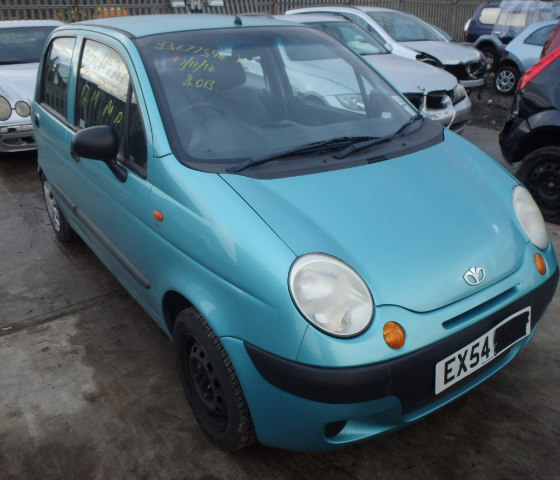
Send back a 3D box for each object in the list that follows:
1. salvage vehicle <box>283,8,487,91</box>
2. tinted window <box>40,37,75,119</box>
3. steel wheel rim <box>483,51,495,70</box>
[{"bbox_3d":[1.564,-3.271,9.154,1.770,1.490,4.250,-21,31,-38],"label":"salvage vehicle"},{"bbox_3d":[-1.251,-0.930,2.917,0.050,0.420,0.660,3,16,-38],"label":"tinted window"},{"bbox_3d":[4.850,-4.195,12.100,0.170,0.430,0.430,-17,28,-31],"label":"steel wheel rim"}]

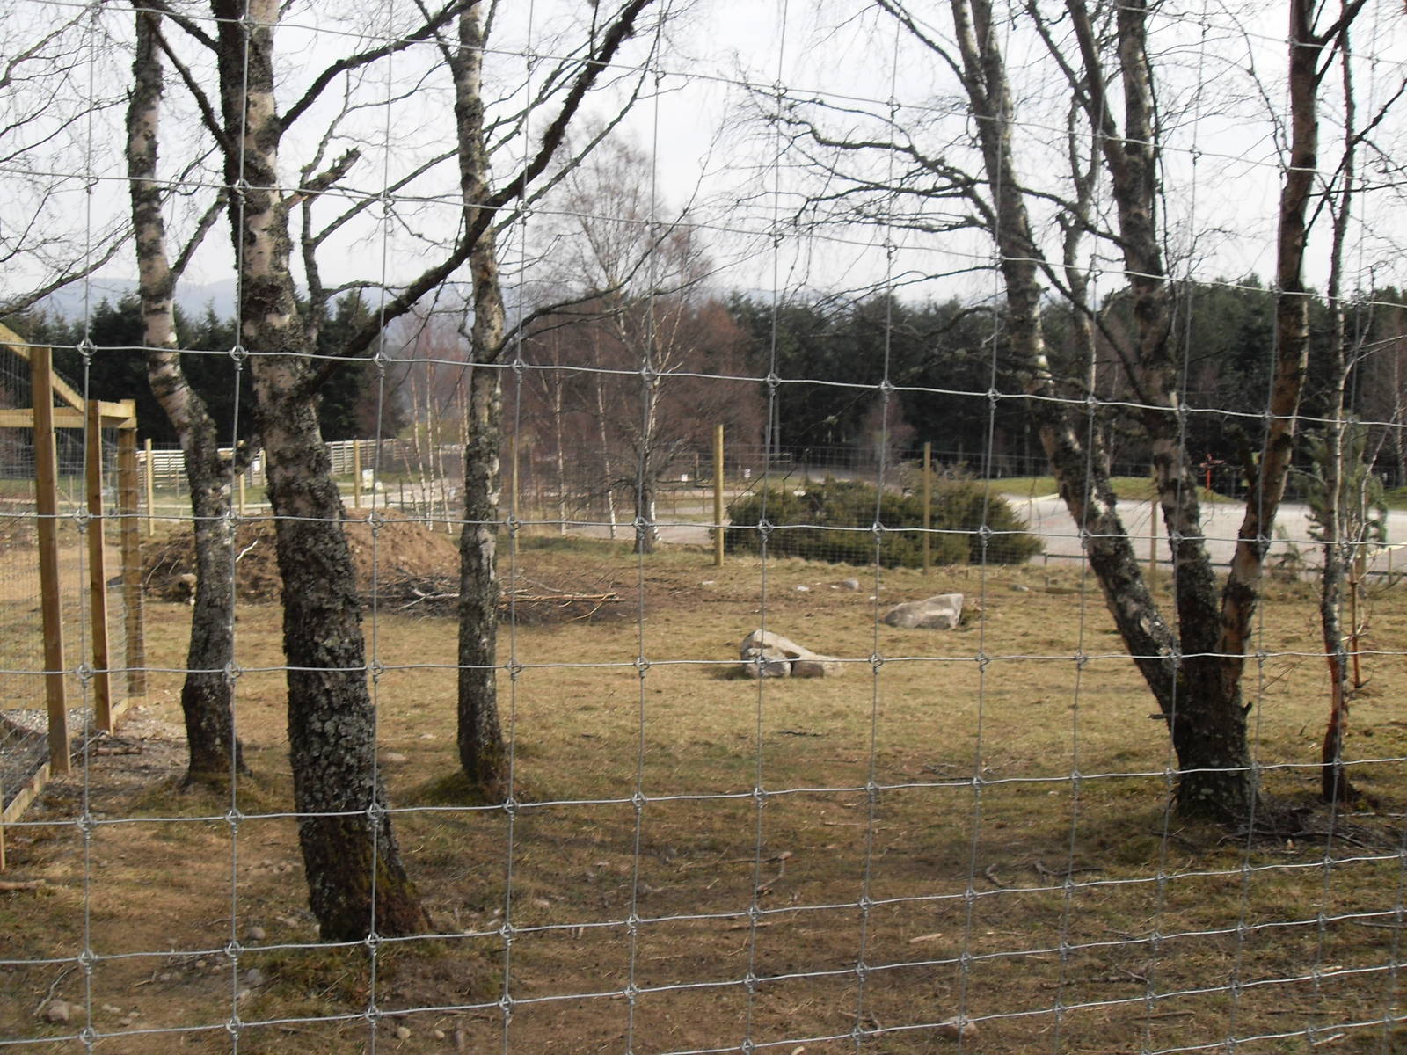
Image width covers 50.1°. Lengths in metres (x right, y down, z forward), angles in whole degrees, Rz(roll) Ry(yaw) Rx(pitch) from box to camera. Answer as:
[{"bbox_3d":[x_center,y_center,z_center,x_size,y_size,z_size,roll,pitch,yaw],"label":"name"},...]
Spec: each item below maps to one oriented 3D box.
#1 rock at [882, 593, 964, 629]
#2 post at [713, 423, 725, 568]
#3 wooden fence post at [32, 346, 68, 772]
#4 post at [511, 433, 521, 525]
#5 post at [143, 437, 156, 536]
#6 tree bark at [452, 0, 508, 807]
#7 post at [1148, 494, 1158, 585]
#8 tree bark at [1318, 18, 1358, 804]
[{"bbox_3d":[1.910,0.742,13.100,0.680,0.300,0.420,0,3,-6],"label":"rock"},{"bbox_3d":[0.202,-0.406,19.247,0.118,1.788,0.118,0,3,0],"label":"post"},{"bbox_3d":[-3.098,0.157,7.140,0.090,2.010,0.085,-2,4,-11],"label":"wooden fence post"},{"bbox_3d":[-2.797,-0.504,22.349,0.080,1.716,0.080,-1,3,0],"label":"post"},{"bbox_3d":[-9.660,-0.699,26.249,0.095,1.689,0.095,-1,3,0],"label":"post"},{"bbox_3d":[-1.015,-0.555,6.793,0.250,3.563,0.230,0,3,0],"label":"tree bark"},{"bbox_3d":[5.908,-0.005,19.752,0.085,1.591,0.085,-1,3,0],"label":"post"},{"bbox_3d":[2.847,-0.498,6.745,0.190,3.500,0.170,0,3,0],"label":"tree bark"}]

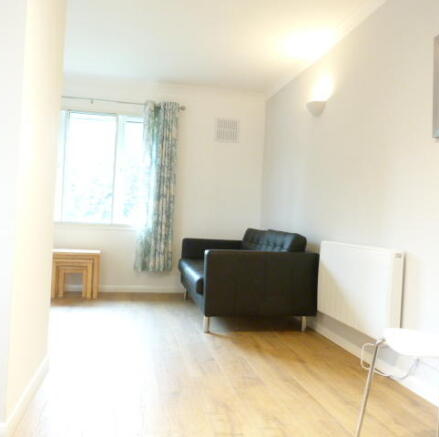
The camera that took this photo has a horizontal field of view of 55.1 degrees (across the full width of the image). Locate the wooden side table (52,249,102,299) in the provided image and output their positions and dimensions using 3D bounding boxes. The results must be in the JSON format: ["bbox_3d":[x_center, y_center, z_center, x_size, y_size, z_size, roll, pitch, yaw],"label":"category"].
[{"bbox_3d":[-1.473,0.574,4.370,0.485,0.459,0.333,3,0,-12],"label":"wooden side table"}]

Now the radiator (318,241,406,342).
[{"bbox_3d":[0.884,0.438,2.756,0.074,0.526,0.865,3,0,-12],"label":"radiator"}]

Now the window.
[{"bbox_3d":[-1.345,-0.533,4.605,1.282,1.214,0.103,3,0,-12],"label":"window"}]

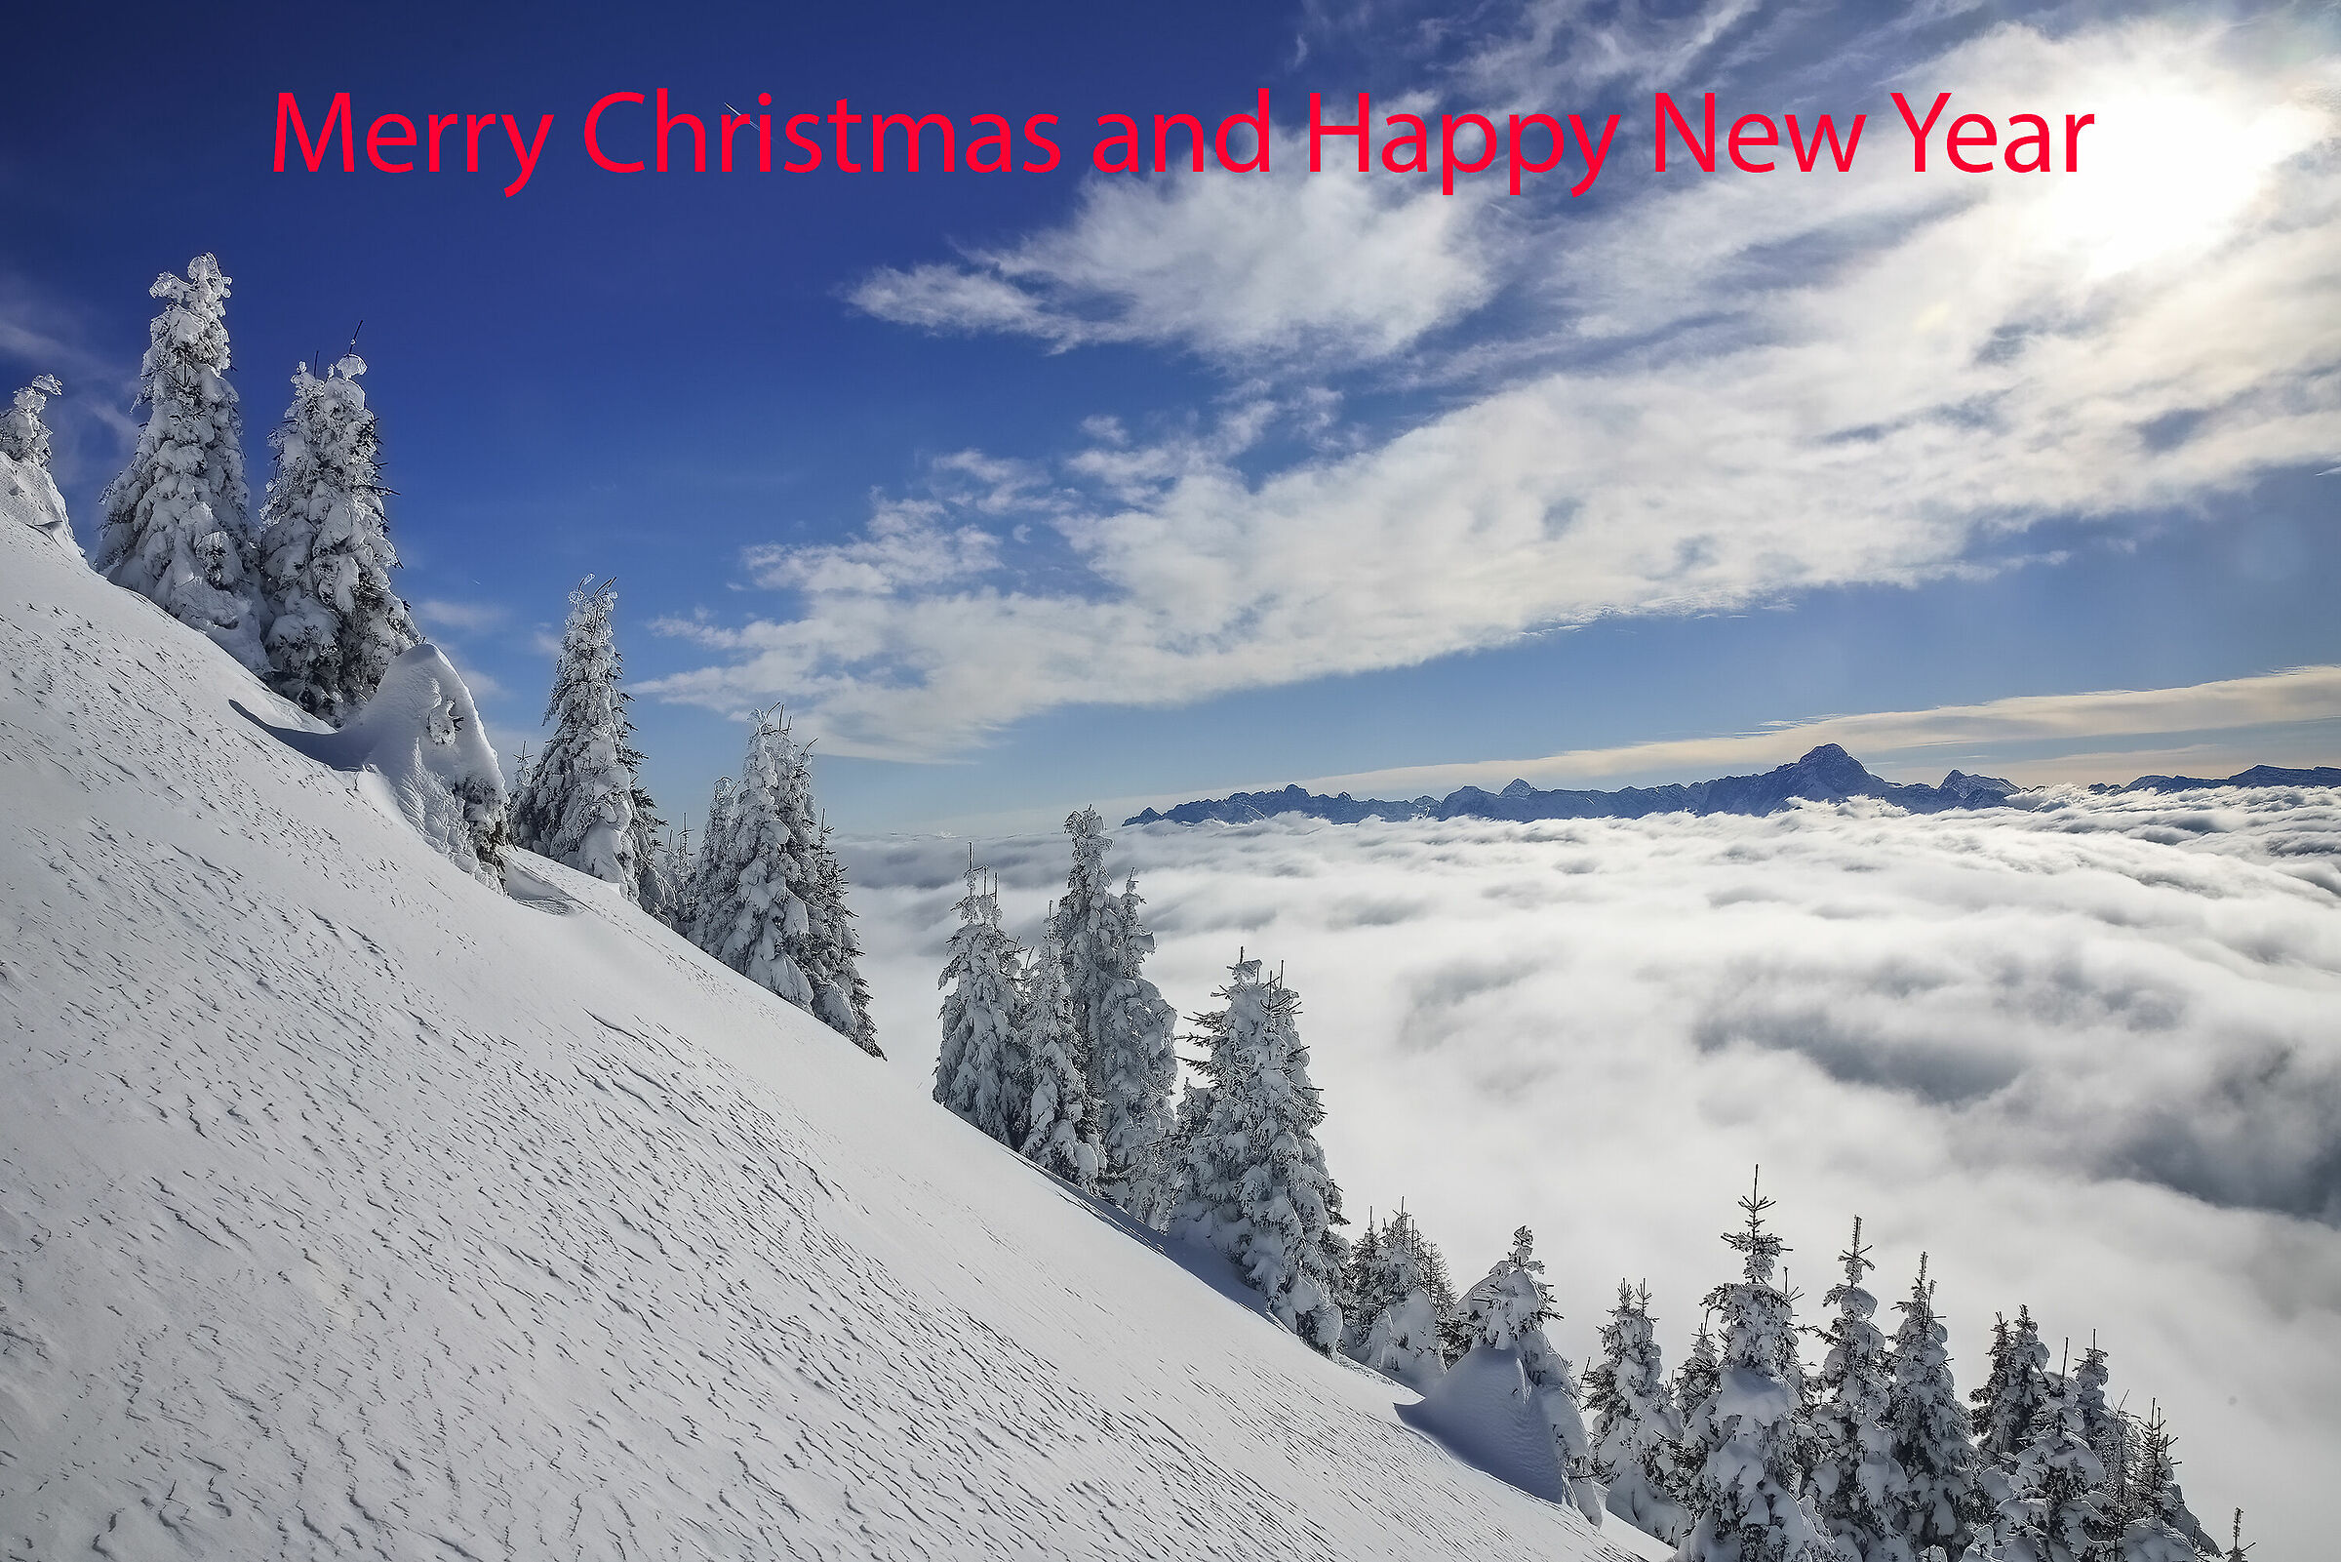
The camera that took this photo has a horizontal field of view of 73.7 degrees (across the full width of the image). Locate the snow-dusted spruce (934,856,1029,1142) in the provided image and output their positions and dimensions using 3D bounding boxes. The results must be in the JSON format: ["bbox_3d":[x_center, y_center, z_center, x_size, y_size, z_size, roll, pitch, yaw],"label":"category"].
[{"bbox_3d":[-3.046,3.530,25.000,1.700,4.520,1.700,0,-1,0],"label":"snow-dusted spruce"}]

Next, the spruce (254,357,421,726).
[{"bbox_3d":[-12.275,-3.571,23.000,2.380,5.390,2.380,0,-1,0],"label":"spruce"}]

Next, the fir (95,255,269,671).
[{"bbox_3d":[-14.882,-4.791,23.500,2.590,6.190,2.590,0,-1,0],"label":"fir"}]

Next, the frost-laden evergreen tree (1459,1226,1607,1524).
[{"bbox_3d":[5.104,8.365,22.000,2.030,4.090,1.920,-1,-1,0],"label":"frost-laden evergreen tree"}]

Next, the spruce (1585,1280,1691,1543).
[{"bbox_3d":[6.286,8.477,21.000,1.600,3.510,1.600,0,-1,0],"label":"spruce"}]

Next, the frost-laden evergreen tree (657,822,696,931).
[{"bbox_3d":[-10.776,2.131,34.000,0.930,2.650,0.930,-1,-1,0],"label":"frost-laden evergreen tree"}]

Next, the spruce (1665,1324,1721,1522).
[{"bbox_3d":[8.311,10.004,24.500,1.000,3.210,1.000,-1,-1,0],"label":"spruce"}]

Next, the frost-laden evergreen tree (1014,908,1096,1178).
[{"bbox_3d":[-2.018,4.806,28.000,1.460,4.950,1.460,-1,-1,0],"label":"frost-laden evergreen tree"}]

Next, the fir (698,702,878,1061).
[{"bbox_3d":[-5.961,1.533,24.000,2.670,5.230,2.670,0,-1,0],"label":"fir"}]

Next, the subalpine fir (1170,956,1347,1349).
[{"bbox_3d":[1.209,5.114,21.500,2.390,5.360,2.390,0,-1,0],"label":"subalpine fir"}]

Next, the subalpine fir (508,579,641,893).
[{"bbox_3d":[-11.696,-0.817,31.000,2.780,6.270,2.640,-1,-1,0],"label":"subalpine fir"}]

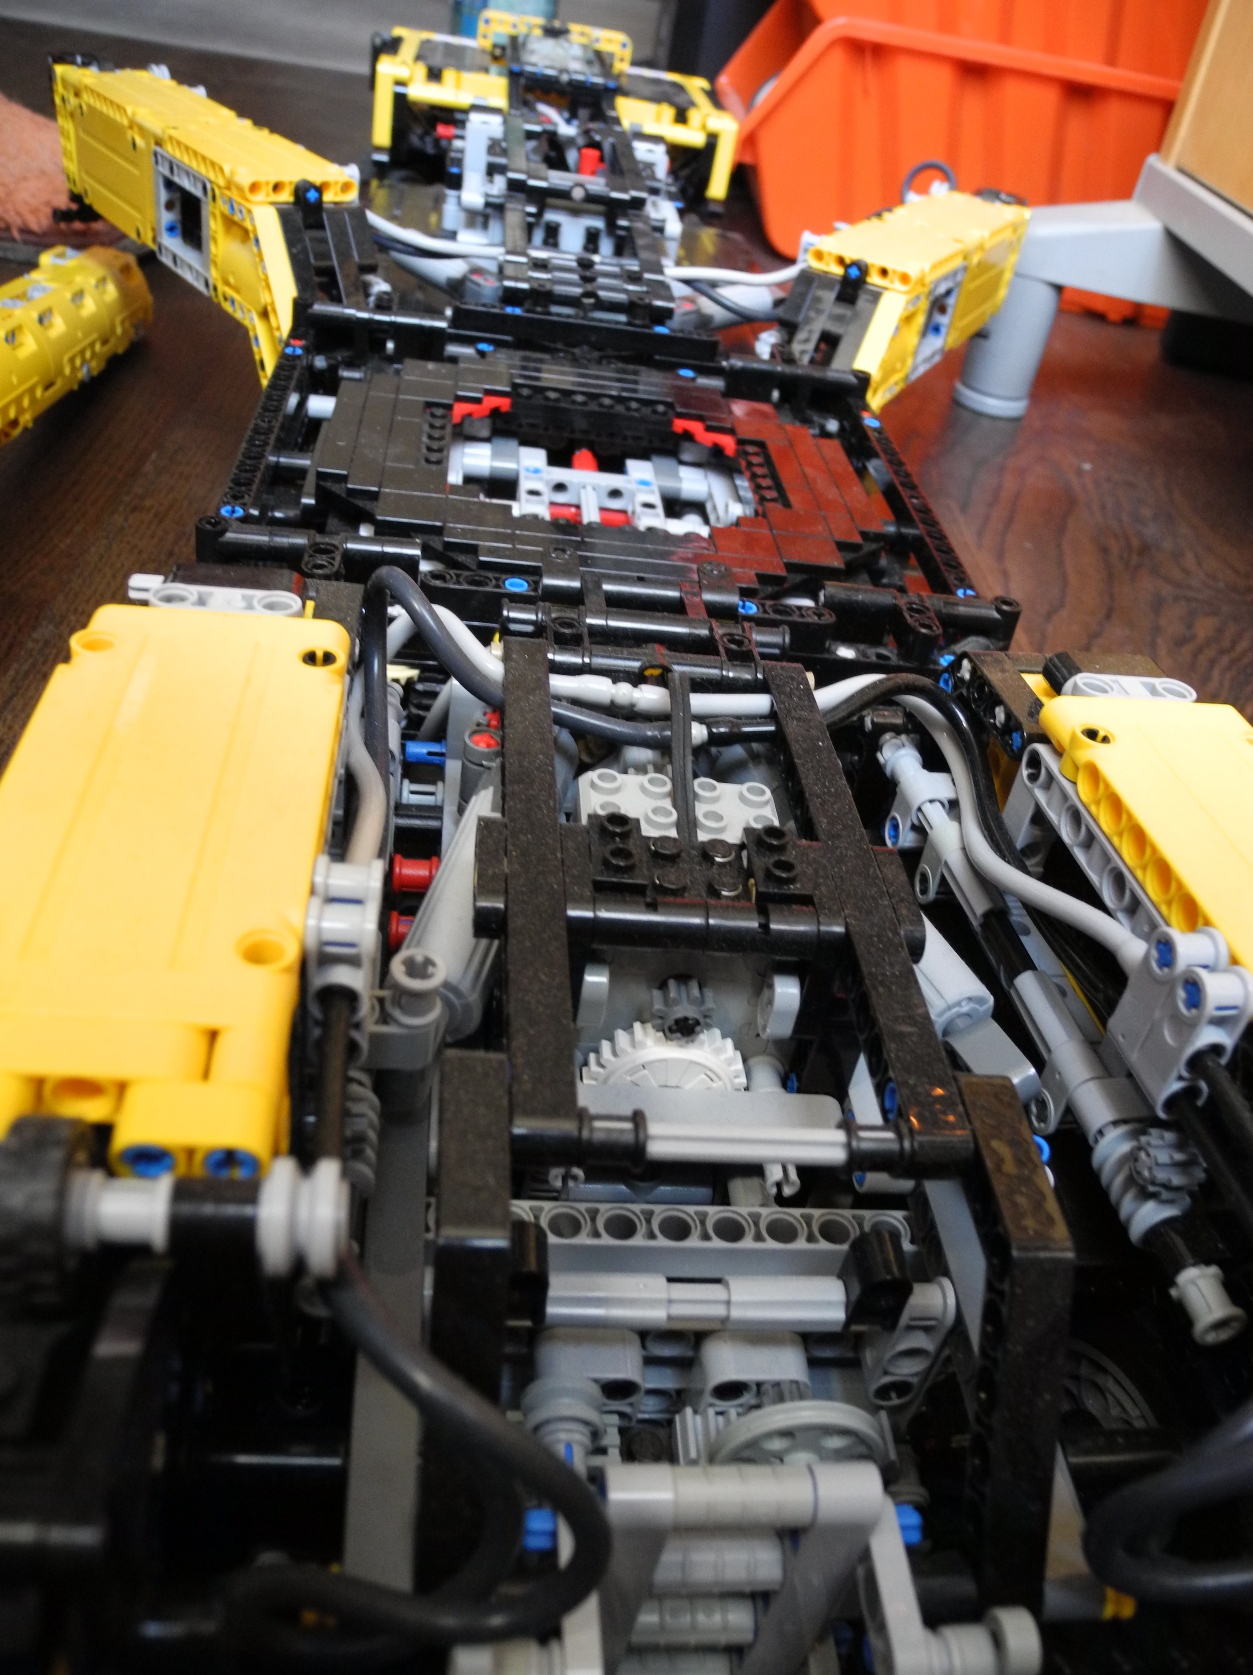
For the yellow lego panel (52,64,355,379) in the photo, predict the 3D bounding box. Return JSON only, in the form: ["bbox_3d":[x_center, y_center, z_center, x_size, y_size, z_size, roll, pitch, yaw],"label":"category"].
[{"bbox_3d":[-0.152,-0.233,0.501,0.046,0.057,0.184,-19,45,-33],"label":"yellow lego panel"}]

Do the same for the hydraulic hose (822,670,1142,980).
[{"bbox_3d":[0.056,-0.004,0.229,0.038,0.012,0.080,4,37,-9],"label":"hydraulic hose"}]

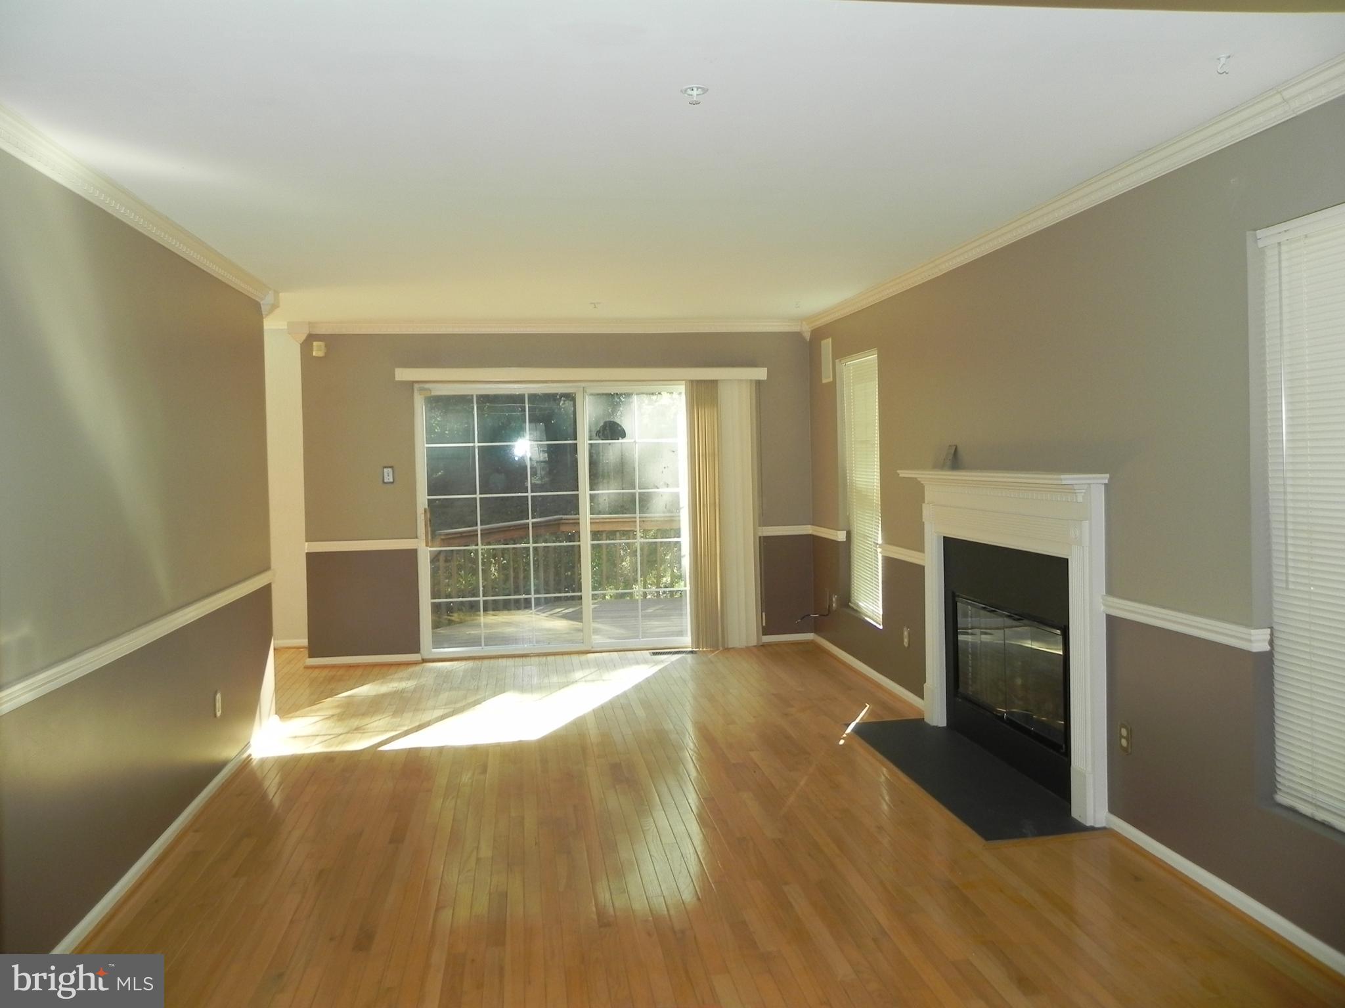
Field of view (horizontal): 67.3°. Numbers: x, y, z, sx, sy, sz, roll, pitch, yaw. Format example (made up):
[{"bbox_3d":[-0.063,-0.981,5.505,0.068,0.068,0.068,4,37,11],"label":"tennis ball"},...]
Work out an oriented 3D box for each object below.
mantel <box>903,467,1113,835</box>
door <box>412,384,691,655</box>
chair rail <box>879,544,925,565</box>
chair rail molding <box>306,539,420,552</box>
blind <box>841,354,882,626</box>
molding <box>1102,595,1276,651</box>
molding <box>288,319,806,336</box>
[{"bbox_3d":[1.429,0.528,4.604,0.191,1.344,1.666,-2,3,-8],"label":"mantel"},{"bbox_3d":[-0.728,0.107,7.455,2.215,1.990,0.120,-2,3,-8],"label":"door"},{"bbox_3d":[1.333,0.284,5.801,0.036,0.071,0.820,-2,3,-8],"label":"chair rail"},{"bbox_3d":[-2.211,0.295,7.212,0.780,0.071,0.030,-2,3,-8],"label":"chair rail molding"},{"bbox_3d":[1.276,-0.108,6.625,0.045,1.710,0.820,-2,3,-8],"label":"blind"},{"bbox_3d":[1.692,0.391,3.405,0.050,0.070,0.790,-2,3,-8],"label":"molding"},{"bbox_3d":[-0.807,-1.279,7.321,3.670,0.086,0.080,-2,3,-8],"label":"molding"}]

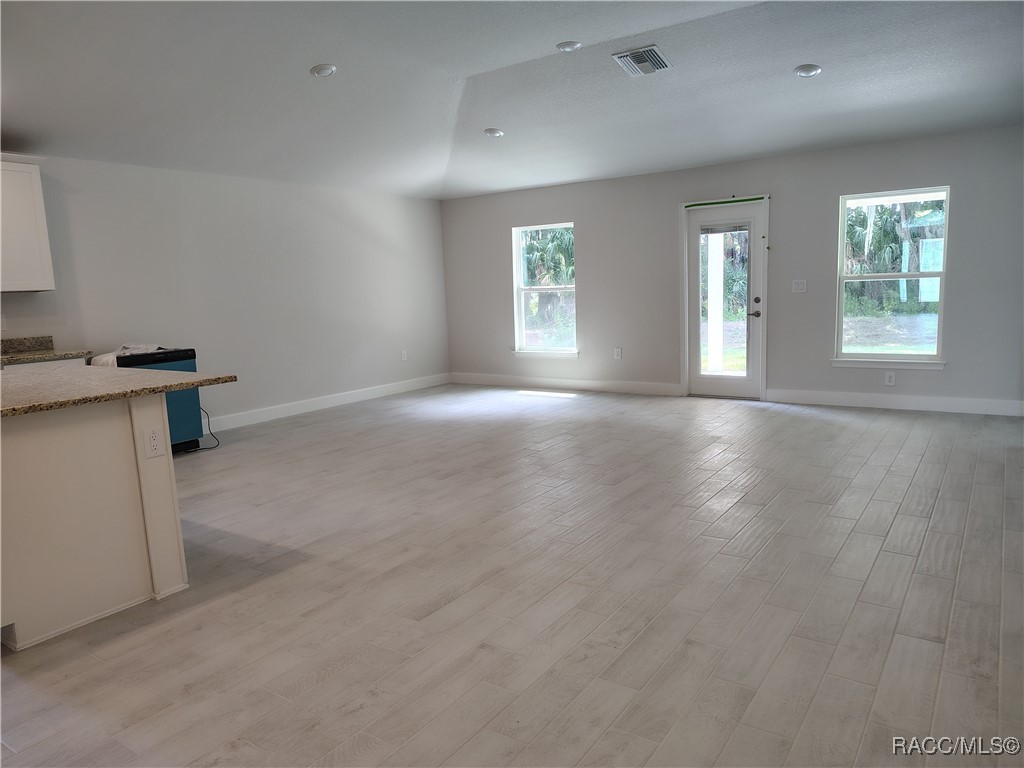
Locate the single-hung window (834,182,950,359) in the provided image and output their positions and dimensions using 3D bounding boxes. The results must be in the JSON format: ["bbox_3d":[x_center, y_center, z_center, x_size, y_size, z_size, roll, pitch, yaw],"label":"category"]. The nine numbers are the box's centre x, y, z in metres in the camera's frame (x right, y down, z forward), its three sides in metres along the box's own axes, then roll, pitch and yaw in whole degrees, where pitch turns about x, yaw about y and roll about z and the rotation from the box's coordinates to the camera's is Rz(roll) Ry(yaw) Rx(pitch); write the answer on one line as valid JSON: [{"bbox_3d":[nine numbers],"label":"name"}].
[{"bbox_3d":[3.506,-0.984,6.578,0.879,1.550,0.100,3,10,35],"label":"single-hung window"}]

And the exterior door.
[{"bbox_3d":[2.249,-0.870,7.483,0.905,2.075,0.100,3,10,35],"label":"exterior door"}]

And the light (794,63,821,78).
[{"bbox_3d":[2.280,-2.404,5.471,0.190,0.030,0.190,3,-7,35],"label":"light"}]

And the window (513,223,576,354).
[{"bbox_3d":[0.417,-1.156,8.726,0.890,1.555,0.100,3,10,35],"label":"window"}]

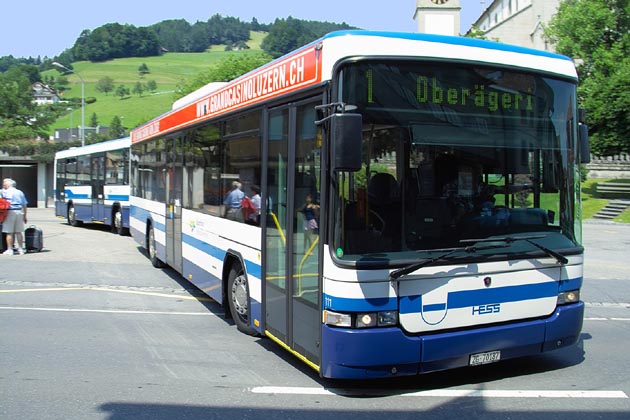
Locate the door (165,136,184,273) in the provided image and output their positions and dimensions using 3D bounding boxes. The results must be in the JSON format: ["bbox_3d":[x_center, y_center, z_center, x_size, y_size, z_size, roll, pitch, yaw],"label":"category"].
[{"bbox_3d":[-2.239,-0.105,9.628,0.100,2.160,1.250,0,3,-24],"label":"door"}]

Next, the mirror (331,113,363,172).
[{"bbox_3d":[0.240,-0.463,4.166,0.210,0.400,0.120,0,3,-13],"label":"mirror"}]

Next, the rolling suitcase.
[{"bbox_3d":[-6.375,0.650,13.485,0.400,0.580,0.250,1,3,-6],"label":"rolling suitcase"}]

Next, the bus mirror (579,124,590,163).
[{"bbox_3d":[2.515,-0.623,5.586,0.190,0.400,0.120,-1,4,-36],"label":"bus mirror"}]

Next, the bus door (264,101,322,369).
[{"bbox_3d":[-0.176,0.156,5.114,0.100,2.150,1.300,0,3,-24],"label":"bus door"}]

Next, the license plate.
[{"bbox_3d":[1.382,1.209,4.830,0.310,0.085,0.015,0,3,-24],"label":"license plate"}]

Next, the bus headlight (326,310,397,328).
[{"bbox_3d":[0.353,0.821,4.515,0.560,0.120,0.170,0,3,-13],"label":"bus headlight"}]

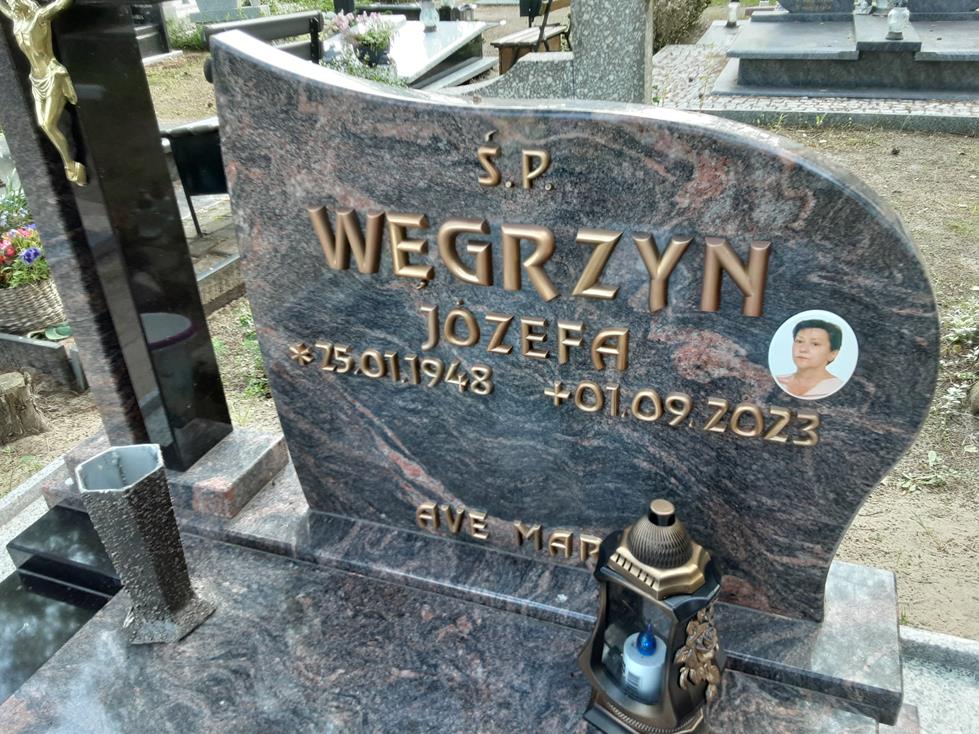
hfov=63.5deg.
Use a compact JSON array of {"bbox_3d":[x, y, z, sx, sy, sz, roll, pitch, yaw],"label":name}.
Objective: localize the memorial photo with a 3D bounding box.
[{"bbox_3d":[0.314,-0.009,0.772,0.081,0.101,0.008,8,32,20],"label":"memorial photo"}]

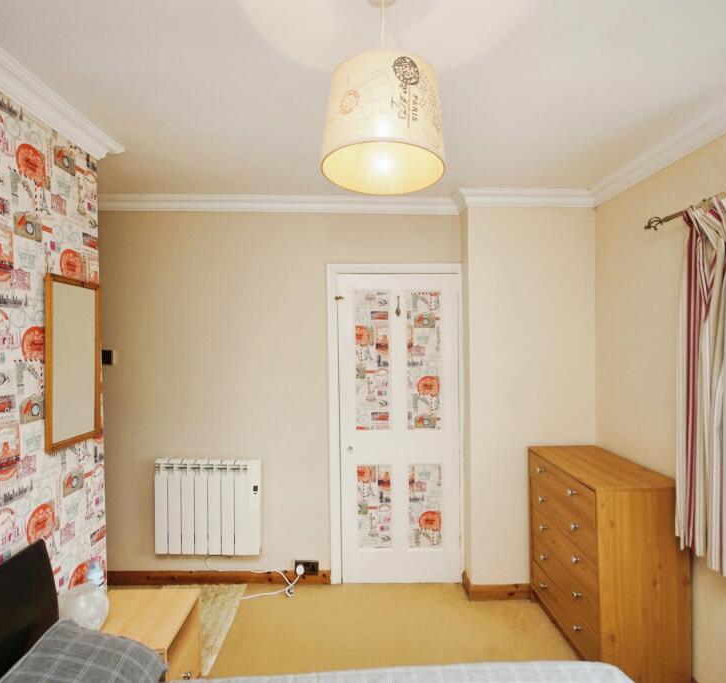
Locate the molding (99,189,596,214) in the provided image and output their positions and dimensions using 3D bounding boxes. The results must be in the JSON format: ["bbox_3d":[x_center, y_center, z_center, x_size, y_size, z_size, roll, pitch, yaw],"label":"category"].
[{"bbox_3d":[-0.135,-0.848,2.556,2.970,0.085,0.250,0,0,-1],"label":"molding"}]

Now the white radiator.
[{"bbox_3d":[-0.931,0.998,2.611,0.630,0.582,0.100,0,0,-1],"label":"white radiator"}]

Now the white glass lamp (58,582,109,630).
[{"bbox_3d":[-1.050,1.013,1.610,0.175,0.180,0.175,0,0,0],"label":"white glass lamp"}]

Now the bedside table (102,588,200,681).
[{"bbox_3d":[-0.938,1.337,1.763,0.410,0.395,0.370,0,0,-1],"label":"bedside table"}]

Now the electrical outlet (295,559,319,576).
[{"bbox_3d":[-0.351,1.436,2.690,0.147,0.090,0.020,0,0,-1],"label":"electrical outlet"}]

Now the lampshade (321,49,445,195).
[{"bbox_3d":[0.051,-0.527,1.052,0.305,0.213,0.305,0,0,-1],"label":"lampshade"}]

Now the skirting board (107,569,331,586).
[{"bbox_3d":[-0.895,1.476,2.677,1.400,0.105,0.020,0,0,-1],"label":"skirting board"}]

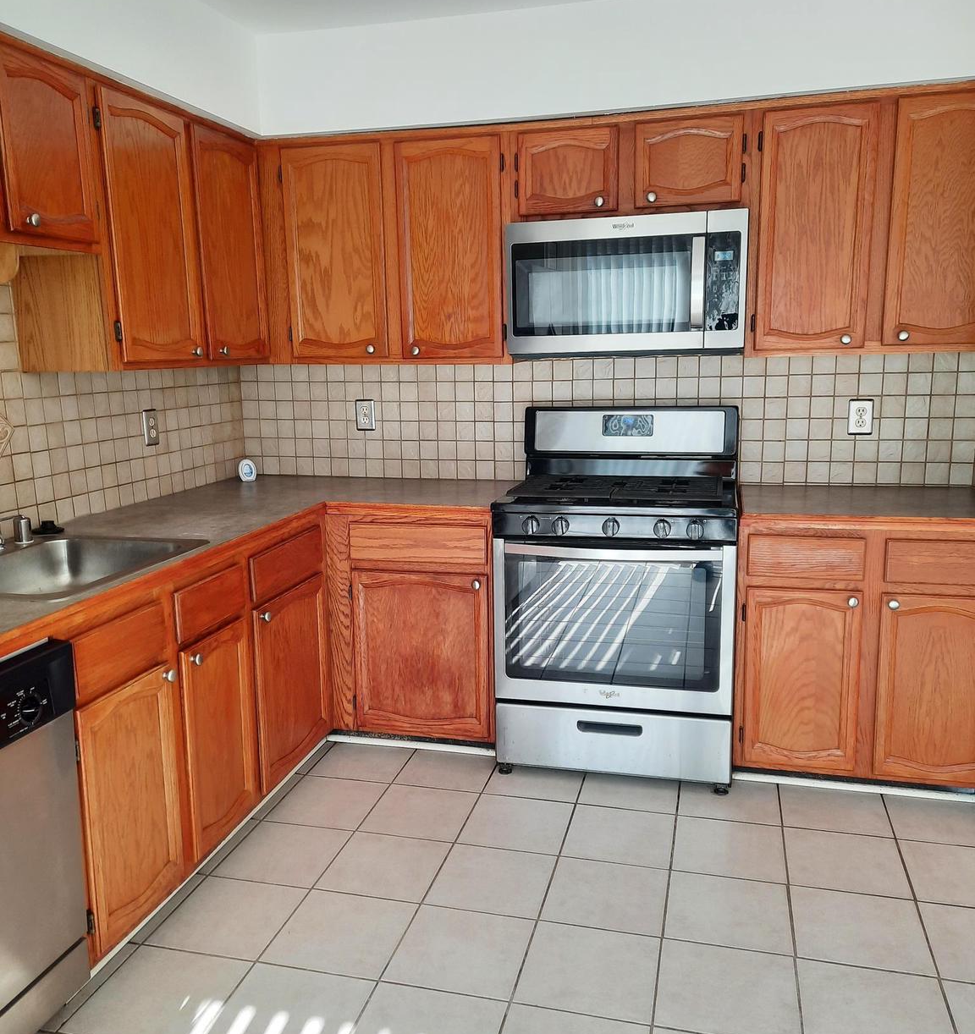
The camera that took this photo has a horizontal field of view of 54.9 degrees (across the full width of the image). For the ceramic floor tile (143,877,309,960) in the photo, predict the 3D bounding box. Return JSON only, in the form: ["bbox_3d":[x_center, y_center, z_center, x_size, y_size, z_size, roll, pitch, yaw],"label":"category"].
[{"bbox_3d":[-0.655,1.024,2.405,0.303,0.010,0.303,2,11,14],"label":"ceramic floor tile"}]

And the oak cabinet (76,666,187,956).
[{"bbox_3d":[-1.079,0.653,2.245,0.550,0.575,0.345,2,11,14],"label":"oak cabinet"}]

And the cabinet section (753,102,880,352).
[{"bbox_3d":[1.040,-0.898,3.012,0.326,0.708,0.290,2,11,14],"label":"cabinet section"}]

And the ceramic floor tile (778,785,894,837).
[{"bbox_3d":[1.063,0.904,2.882,0.303,0.010,0.280,2,11,14],"label":"ceramic floor tile"}]

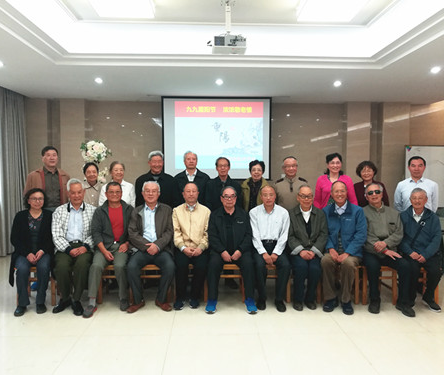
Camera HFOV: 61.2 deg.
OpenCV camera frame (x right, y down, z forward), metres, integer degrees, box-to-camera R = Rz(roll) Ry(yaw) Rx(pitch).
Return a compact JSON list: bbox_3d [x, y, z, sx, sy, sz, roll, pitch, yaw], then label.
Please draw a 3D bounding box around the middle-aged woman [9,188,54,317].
[{"bbox_3d":[-2.035,0.636,4.058,0.480,1.232,0.700,0,2,-16],"label":"middle-aged woman"}]

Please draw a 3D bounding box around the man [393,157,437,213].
[{"bbox_3d":[2.504,0.429,4.835,0.520,1.660,0.320,1,3,12],"label":"man"}]

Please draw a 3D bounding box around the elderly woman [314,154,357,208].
[{"bbox_3d":[1.446,0.410,4.827,0.470,1.690,0.300,1,3,6],"label":"elderly woman"}]

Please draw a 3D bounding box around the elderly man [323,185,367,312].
[{"bbox_3d":[1.333,0.605,4.126,0.520,1.335,0.720,1,2,17],"label":"elderly man"}]

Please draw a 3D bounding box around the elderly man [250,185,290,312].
[{"bbox_3d":[0.544,0.626,4.232,0.470,1.275,0.720,1,2,3],"label":"elderly man"}]

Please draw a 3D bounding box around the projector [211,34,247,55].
[{"bbox_3d":[0.071,-1.387,3.665,0.320,0.105,0.250,0,3,-2],"label":"projector"}]

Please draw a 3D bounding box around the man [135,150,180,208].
[{"bbox_3d":[-0.847,0.385,4.783,0.520,1.696,0.320,0,2,-8],"label":"man"}]

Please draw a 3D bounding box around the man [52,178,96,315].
[{"bbox_3d":[-1.611,0.605,4.129,0.500,1.340,0.740,0,3,-14],"label":"man"}]

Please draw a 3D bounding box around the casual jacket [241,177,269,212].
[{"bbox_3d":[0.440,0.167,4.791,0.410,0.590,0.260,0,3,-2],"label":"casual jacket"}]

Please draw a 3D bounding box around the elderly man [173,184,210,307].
[{"bbox_3d":[-0.356,0.615,4.243,0.460,1.320,0.700,0,3,-4],"label":"elderly man"}]

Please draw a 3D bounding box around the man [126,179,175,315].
[{"bbox_3d":[-0.786,0.597,4.175,0.550,1.319,0.720,0,2,-9],"label":"man"}]

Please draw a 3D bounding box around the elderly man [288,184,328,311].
[{"bbox_3d":[0.981,0.629,4.260,0.460,1.300,0.700,0,3,4],"label":"elderly man"}]

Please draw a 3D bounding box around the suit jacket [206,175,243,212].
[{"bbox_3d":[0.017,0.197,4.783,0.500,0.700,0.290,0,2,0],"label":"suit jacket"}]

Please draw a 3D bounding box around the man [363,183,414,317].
[{"bbox_3d":[1.794,0.616,4.130,0.550,1.321,0.720,1,2,12],"label":"man"}]

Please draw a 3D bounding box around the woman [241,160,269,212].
[{"bbox_3d":[0.423,0.449,4.786,0.460,1.585,0.300,0,2,2],"label":"woman"}]

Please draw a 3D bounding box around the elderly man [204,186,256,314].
[{"bbox_3d":[0.095,0.634,4.189,0.520,1.290,0.740,0,3,-2],"label":"elderly man"}]

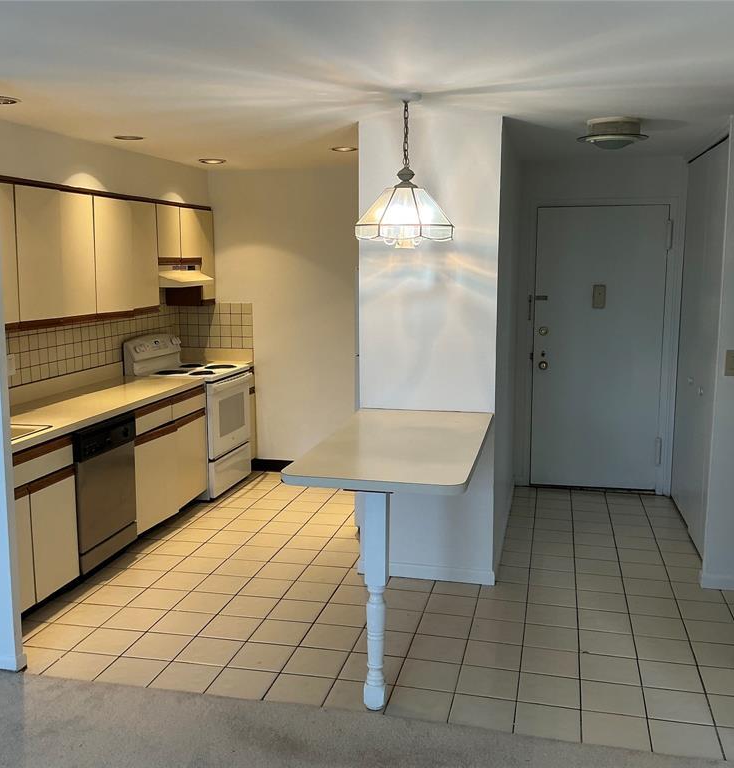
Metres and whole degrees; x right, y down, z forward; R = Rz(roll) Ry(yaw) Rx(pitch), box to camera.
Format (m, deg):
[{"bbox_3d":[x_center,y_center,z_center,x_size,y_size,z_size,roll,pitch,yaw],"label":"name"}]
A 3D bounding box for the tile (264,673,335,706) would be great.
[{"bbox_3d":[-0.269,1.248,3.367,0.243,0.012,0.235,2,8,13],"label":"tile"}]

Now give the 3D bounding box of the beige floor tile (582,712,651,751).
[{"bbox_3d":[0.945,1.315,3.125,0.243,0.010,0.243,2,8,13],"label":"beige floor tile"}]

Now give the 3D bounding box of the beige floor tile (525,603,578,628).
[{"bbox_3d":[0.925,1.161,4.133,0.243,0.010,0.243,2,8,13],"label":"beige floor tile"}]

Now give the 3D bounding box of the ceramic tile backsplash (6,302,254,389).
[{"bbox_3d":[-1.494,-0.306,5.656,0.632,0.374,2.319,2,9,13],"label":"ceramic tile backsplash"}]

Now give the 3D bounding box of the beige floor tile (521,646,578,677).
[{"bbox_3d":[0.803,1.226,3.632,0.244,0.012,0.243,2,9,13],"label":"beige floor tile"}]

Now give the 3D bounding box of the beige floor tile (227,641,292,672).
[{"bbox_3d":[-0.456,1.208,3.649,0.243,0.012,0.243,2,8,13],"label":"beige floor tile"}]

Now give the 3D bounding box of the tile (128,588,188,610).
[{"bbox_3d":[-1.075,1.124,4.301,0.240,0.012,0.241,2,9,13],"label":"tile"}]

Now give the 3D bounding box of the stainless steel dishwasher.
[{"bbox_3d":[-1.721,0.602,4.663,0.600,0.812,0.619,2,9,13],"label":"stainless steel dishwasher"}]

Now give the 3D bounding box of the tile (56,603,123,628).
[{"bbox_3d":[-1.365,1.144,4.077,0.243,0.012,0.243,2,8,13],"label":"tile"}]

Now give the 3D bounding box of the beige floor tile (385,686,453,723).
[{"bbox_3d":[0.212,1.276,3.290,0.244,0.012,0.221,2,9,13],"label":"beige floor tile"}]

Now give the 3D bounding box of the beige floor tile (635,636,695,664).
[{"bbox_3d":[1.340,1.203,3.734,0.243,0.010,0.240,2,9,13],"label":"beige floor tile"}]

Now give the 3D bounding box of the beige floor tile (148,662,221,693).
[{"bbox_3d":[-0.768,1.250,3.510,0.243,0.010,0.243,2,8,13],"label":"beige floor tile"}]

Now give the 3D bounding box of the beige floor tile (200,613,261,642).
[{"bbox_3d":[-0.641,1.165,3.942,0.243,0.012,0.243,2,8,13],"label":"beige floor tile"}]

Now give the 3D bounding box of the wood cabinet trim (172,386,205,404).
[{"bbox_3d":[-1.201,0.073,5.568,0.020,0.045,0.501,2,9,13],"label":"wood cabinet trim"}]

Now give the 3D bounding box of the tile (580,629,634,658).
[{"bbox_3d":[1.075,1.169,3.711,0.236,0.015,0.236,2,8,13],"label":"tile"}]

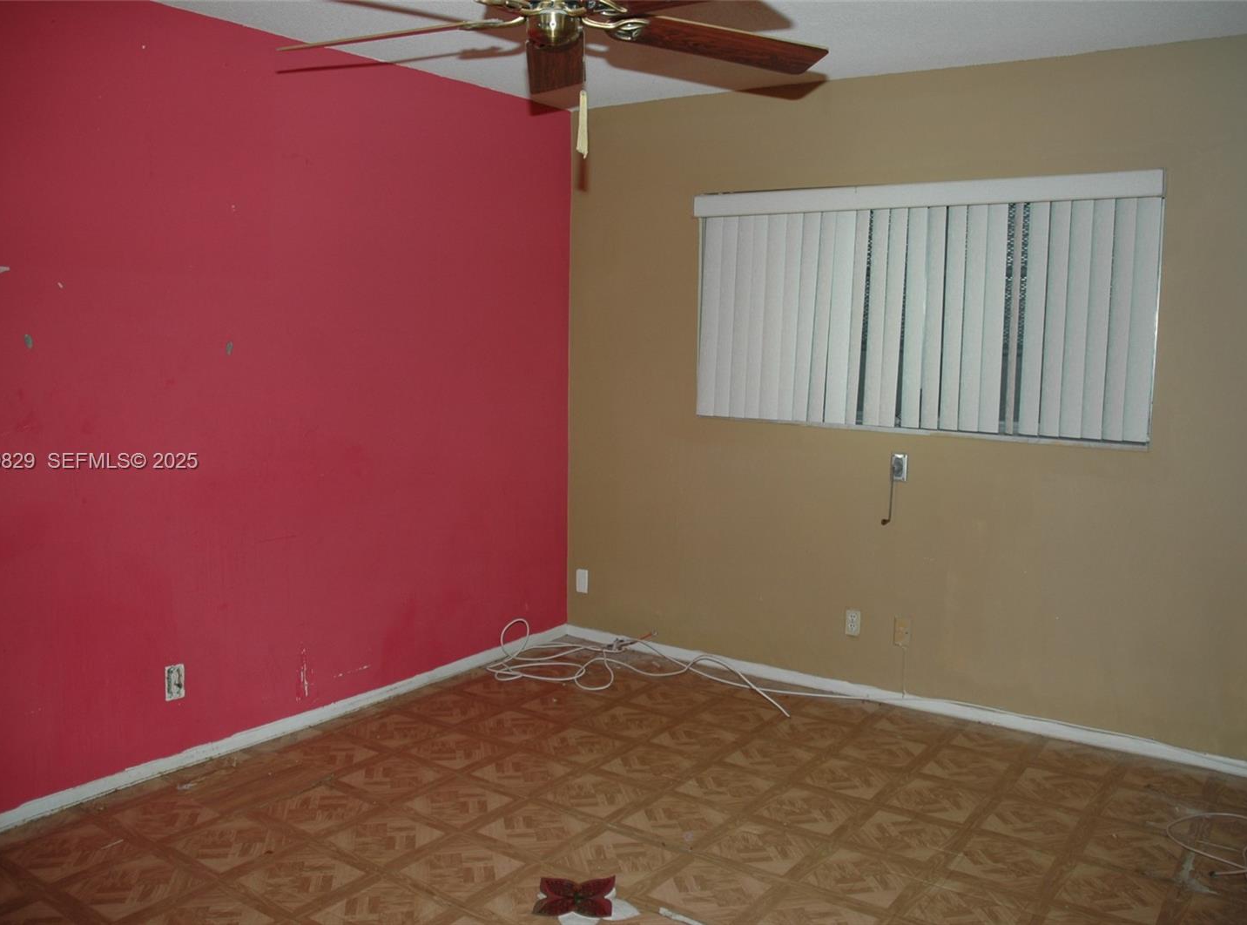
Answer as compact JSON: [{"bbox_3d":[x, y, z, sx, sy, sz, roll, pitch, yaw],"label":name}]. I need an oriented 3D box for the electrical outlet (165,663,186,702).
[{"bbox_3d":[-1.486,0.730,3.460,0.015,0.115,0.070,6,9,36],"label":"electrical outlet"}]

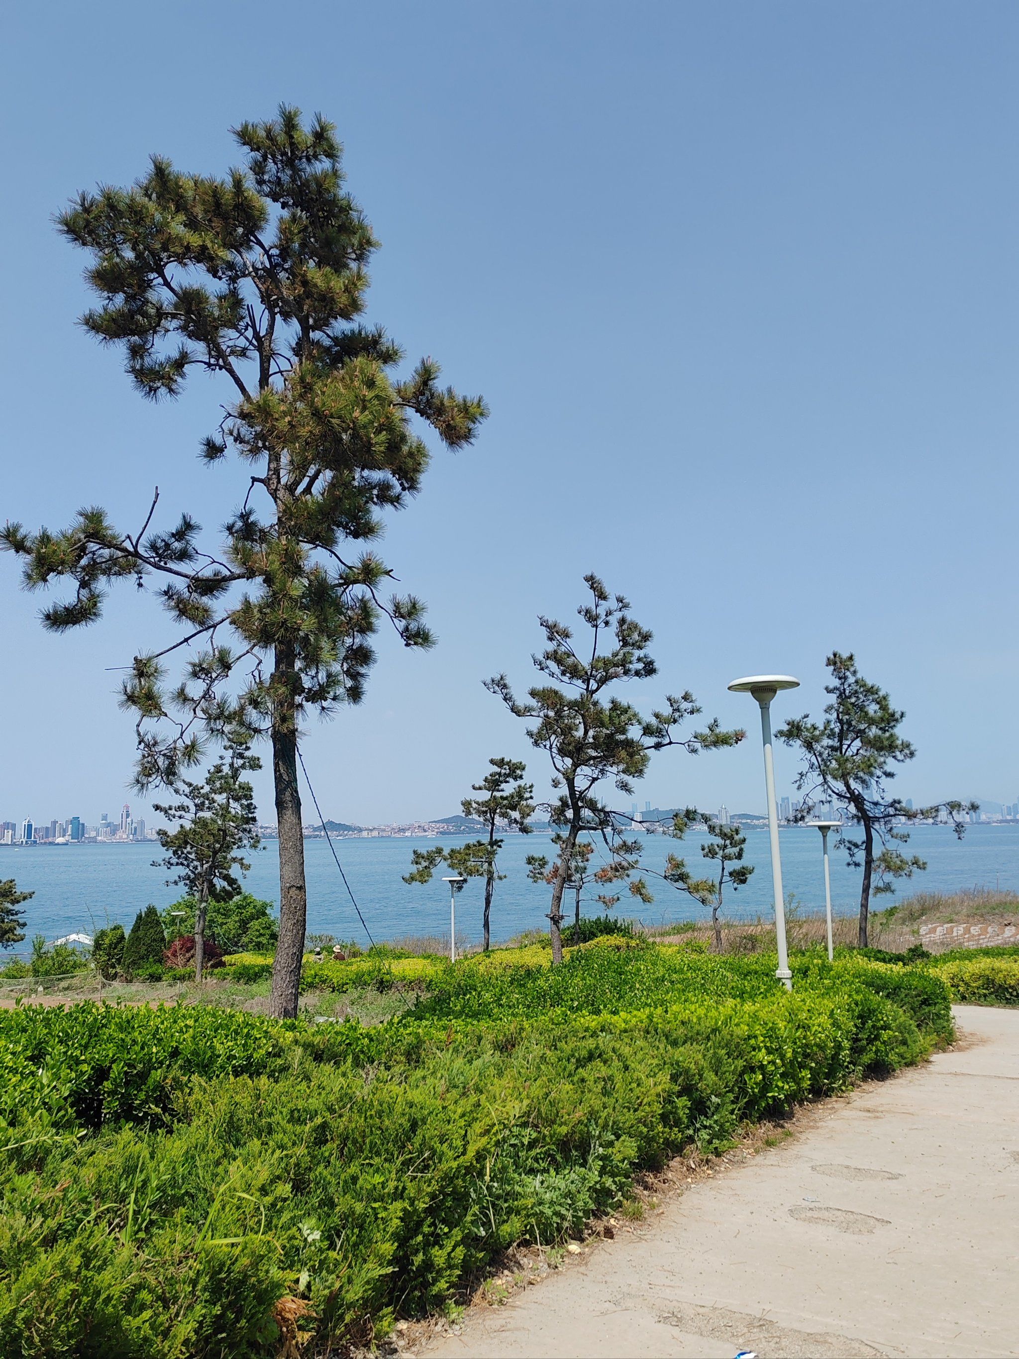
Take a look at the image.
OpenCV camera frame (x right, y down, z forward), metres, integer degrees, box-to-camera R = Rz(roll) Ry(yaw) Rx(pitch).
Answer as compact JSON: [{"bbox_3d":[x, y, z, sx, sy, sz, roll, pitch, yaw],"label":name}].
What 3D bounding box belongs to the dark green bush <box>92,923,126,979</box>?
[{"bbox_3d":[-11.517,7.848,30.500,0.890,1.580,0.950,2,-9,-20],"label":"dark green bush"}]

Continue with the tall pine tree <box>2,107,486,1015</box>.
[{"bbox_3d":[-2.816,-1.505,11.243,4.960,9.890,4.800,1,-8,-14],"label":"tall pine tree"}]

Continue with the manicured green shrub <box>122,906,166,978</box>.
[{"bbox_3d":[-10.697,7.695,31.001,1.230,2.090,1.300,2,-9,-19],"label":"manicured green shrub"}]

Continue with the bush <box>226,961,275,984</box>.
[{"bbox_3d":[-7.210,8.155,29.500,1.290,0.600,1.000,1,-8,-14],"label":"bush"}]

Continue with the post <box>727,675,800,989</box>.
[{"bbox_3d":[2.584,1.617,10.305,0.700,3.360,0.700,-3,-8,14],"label":"post"}]

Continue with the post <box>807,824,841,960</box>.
[{"bbox_3d":[6.520,4.515,21.702,0.700,3.240,0.700,-3,-8,16],"label":"post"}]

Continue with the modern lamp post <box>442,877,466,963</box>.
[{"bbox_3d":[-1.788,7.924,34.002,0.700,3.230,0.700,-1,-8,-3],"label":"modern lamp post"}]

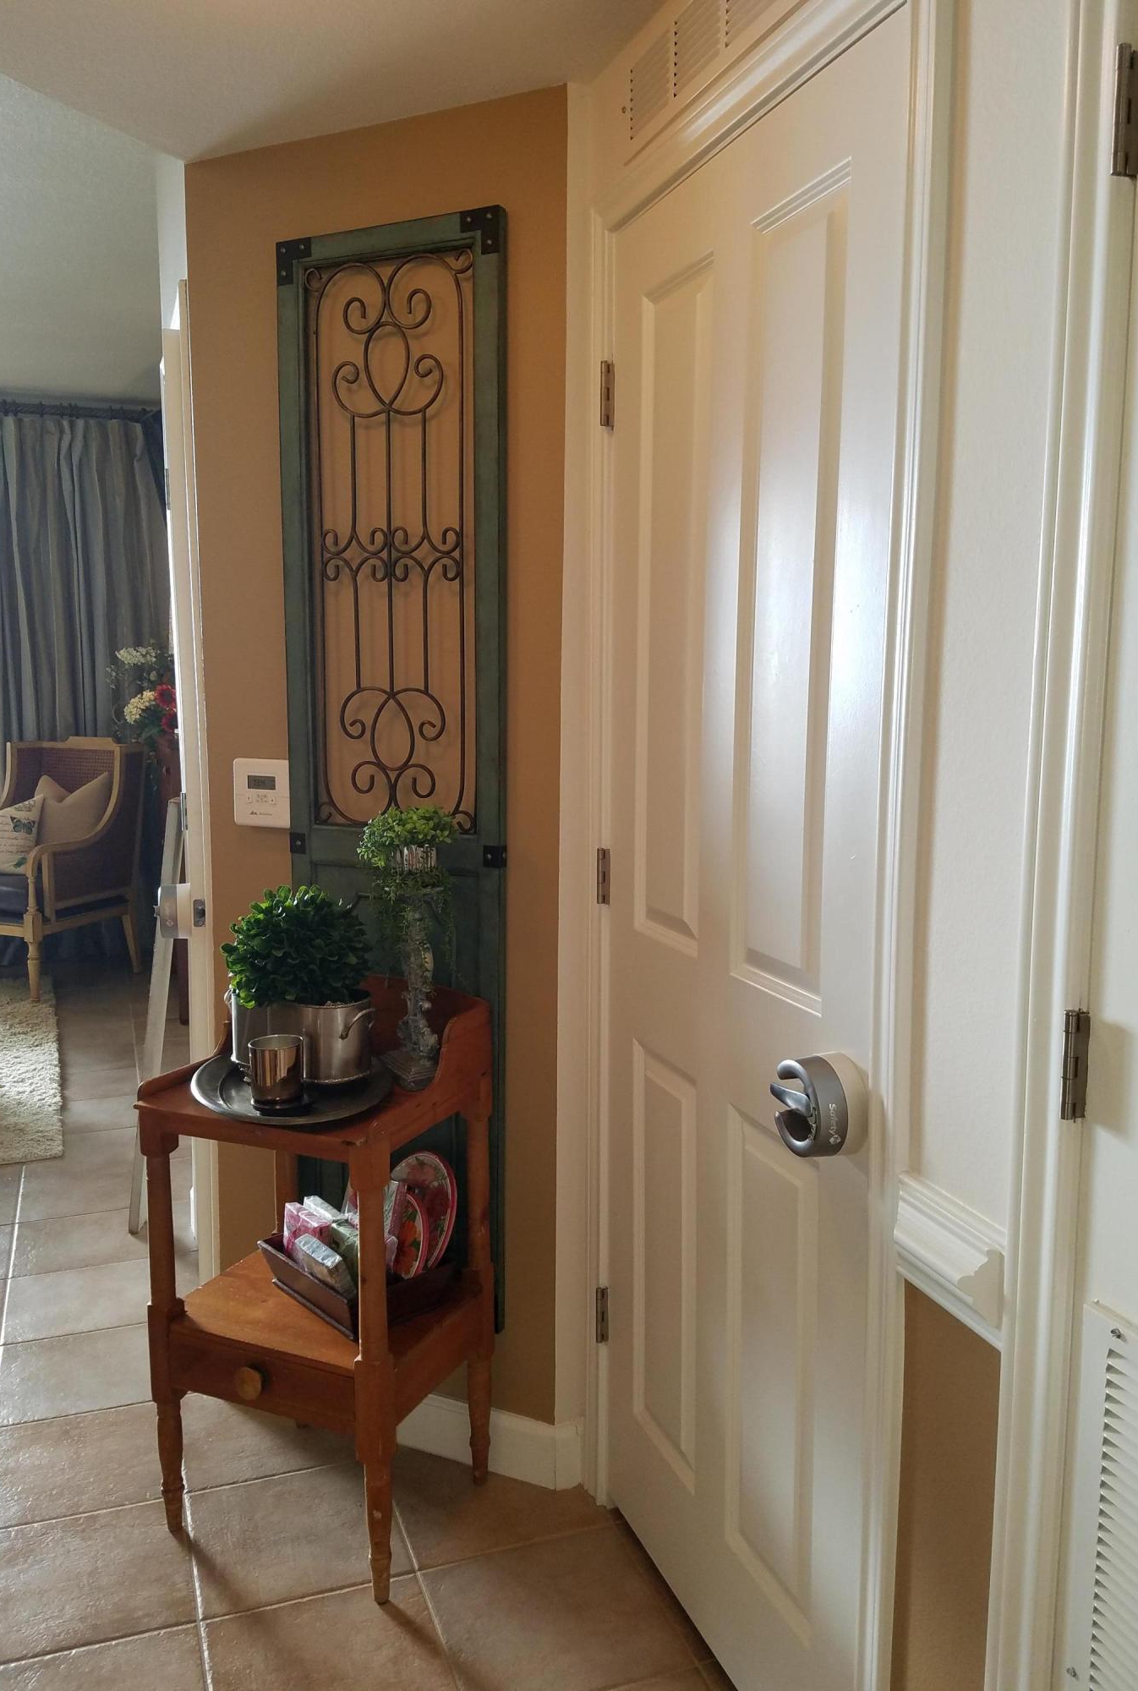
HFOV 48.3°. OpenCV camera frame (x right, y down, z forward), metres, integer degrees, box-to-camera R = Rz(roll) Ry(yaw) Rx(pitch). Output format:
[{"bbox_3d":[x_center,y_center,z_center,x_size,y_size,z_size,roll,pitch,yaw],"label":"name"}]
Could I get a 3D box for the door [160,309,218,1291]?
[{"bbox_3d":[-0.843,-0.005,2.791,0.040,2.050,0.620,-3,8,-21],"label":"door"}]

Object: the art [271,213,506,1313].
[{"bbox_3d":[-0.294,-0.087,2.154,0.413,1.820,0.030,3,8,24],"label":"art"}]

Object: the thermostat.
[{"bbox_3d":[-0.541,-0.093,2.264,0.127,0.120,0.028,3,8,24],"label":"thermostat"}]

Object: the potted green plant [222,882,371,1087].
[{"bbox_3d":[-0.439,0.214,2.118,0.270,0.320,0.180,3,8,24],"label":"potted green plant"}]

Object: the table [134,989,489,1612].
[{"bbox_3d":[-0.397,0.680,2.084,0.447,0.875,0.360,3,8,24],"label":"table"}]

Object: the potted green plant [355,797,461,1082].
[{"bbox_3d":[-0.264,0.160,2.072,0.172,0.456,0.160,3,8,24],"label":"potted green plant"}]

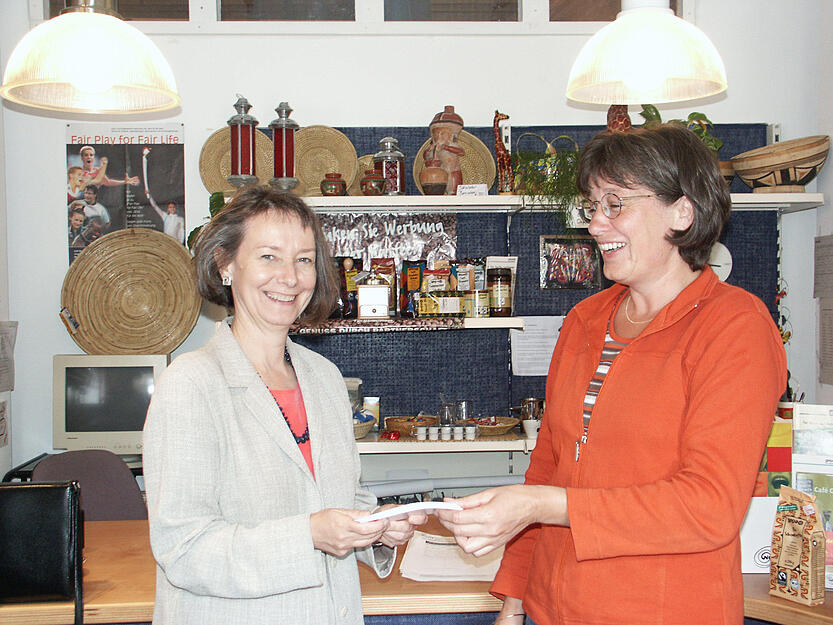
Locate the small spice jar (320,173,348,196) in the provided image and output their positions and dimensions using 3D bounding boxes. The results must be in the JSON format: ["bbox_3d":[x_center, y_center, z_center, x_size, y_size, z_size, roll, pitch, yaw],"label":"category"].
[{"bbox_3d":[-0.283,-0.435,3.470,0.089,0.085,0.089,-1,1,-3],"label":"small spice jar"}]

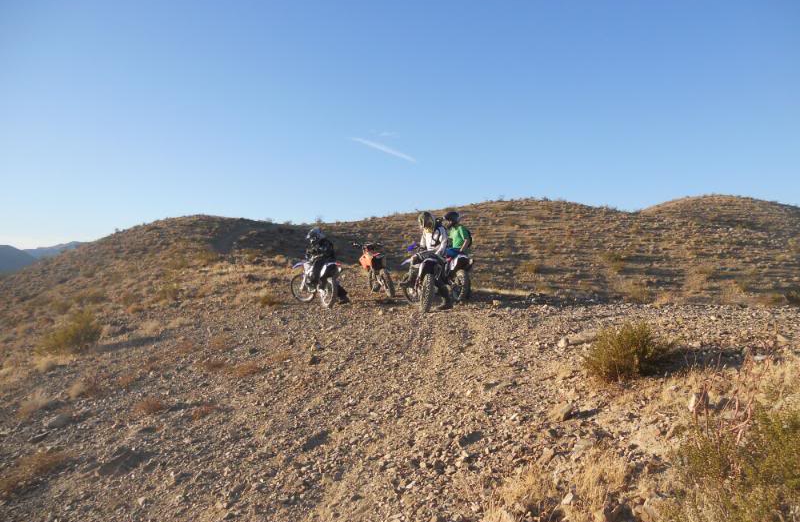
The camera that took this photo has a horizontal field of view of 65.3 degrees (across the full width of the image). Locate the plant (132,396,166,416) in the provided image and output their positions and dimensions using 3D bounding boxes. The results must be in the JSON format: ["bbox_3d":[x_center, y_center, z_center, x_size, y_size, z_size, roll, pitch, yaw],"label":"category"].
[{"bbox_3d":[-2.308,1.332,5.750,0.304,0.170,0.282,0,-1,0],"label":"plant"}]

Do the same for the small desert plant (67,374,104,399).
[{"bbox_3d":[-3.276,1.307,6.500,0.384,0.249,0.356,0,-1,0],"label":"small desert plant"}]

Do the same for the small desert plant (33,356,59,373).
[{"bbox_3d":[-4.658,1.360,8.200,0.331,0.218,0.307,0,-1,0],"label":"small desert plant"}]

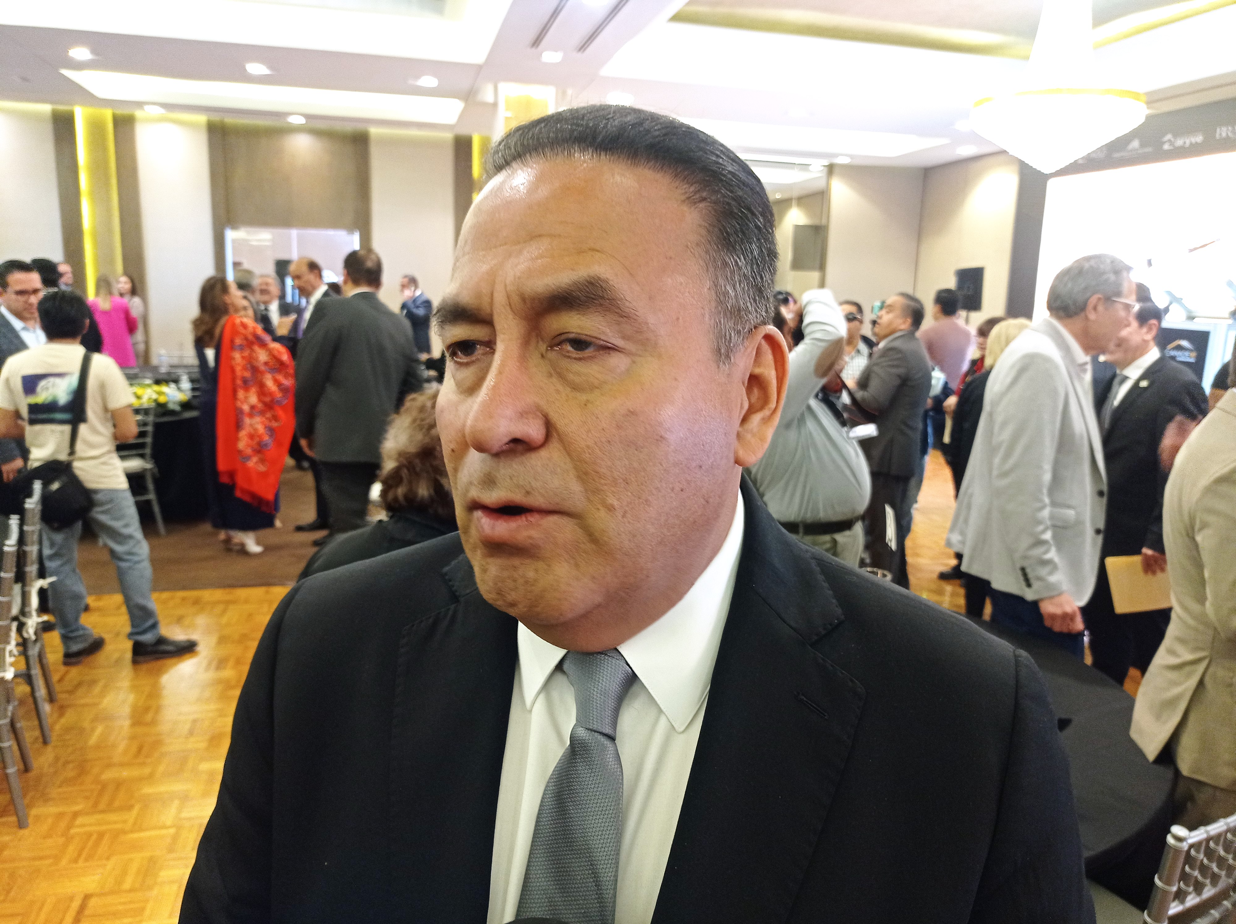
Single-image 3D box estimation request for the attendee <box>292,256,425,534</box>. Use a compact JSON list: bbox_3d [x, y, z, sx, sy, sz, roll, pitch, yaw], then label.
[{"bbox_3d":[-1.315,-0.136,5.061,0.600,1.800,0.380,-3,11,-21],"label":"attendee"}]

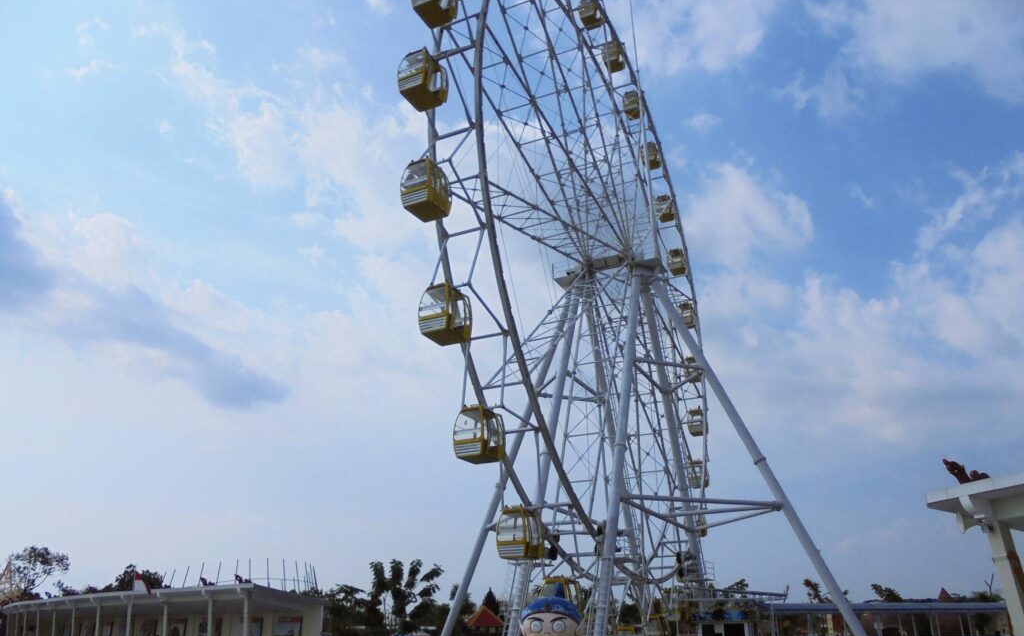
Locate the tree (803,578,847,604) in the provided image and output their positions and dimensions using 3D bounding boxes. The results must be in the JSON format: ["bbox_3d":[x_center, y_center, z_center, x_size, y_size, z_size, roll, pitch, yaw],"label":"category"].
[{"bbox_3d":[24.411,22.315,59.216,3.390,4.280,3.220,-9,-23,19],"label":"tree"}]

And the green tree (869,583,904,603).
[{"bbox_3d":[30.220,23.182,61.269,3.000,4.000,2.900,-10,-23,23],"label":"green tree"}]

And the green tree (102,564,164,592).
[{"bbox_3d":[-27.024,20.294,53.951,4.350,5.730,4.130,9,-24,-24],"label":"green tree"}]

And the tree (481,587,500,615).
[{"bbox_3d":[-1.591,22.114,57.266,1.800,4.010,1.800,0,-21,-2],"label":"tree"}]

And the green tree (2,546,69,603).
[{"bbox_3d":[-36.421,20.985,57.641,5.100,7.430,4.840,11,-25,-29],"label":"green tree"}]

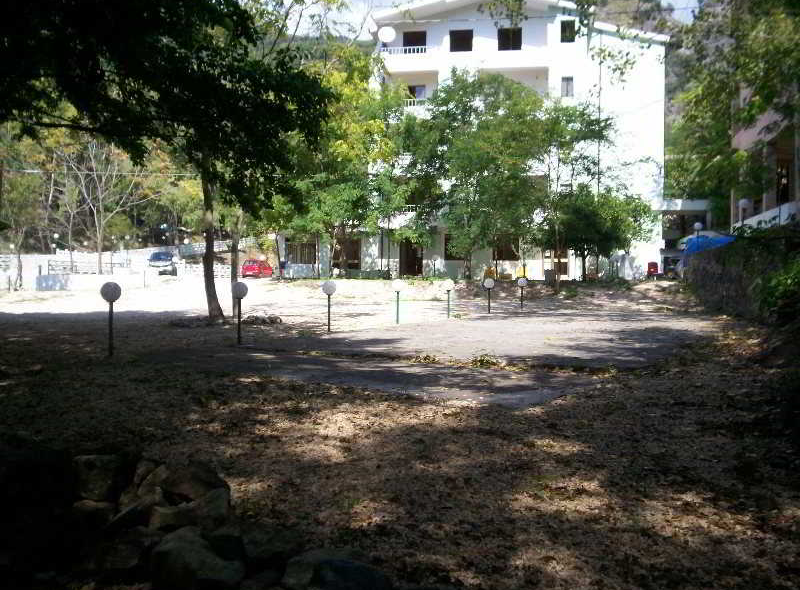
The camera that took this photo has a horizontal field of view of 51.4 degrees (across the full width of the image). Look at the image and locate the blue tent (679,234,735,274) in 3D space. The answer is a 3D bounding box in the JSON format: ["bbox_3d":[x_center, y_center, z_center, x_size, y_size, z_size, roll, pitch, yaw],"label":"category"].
[{"bbox_3d":[14.920,-1.947,40.500,2.800,2.200,2.800,1,2,9],"label":"blue tent"}]

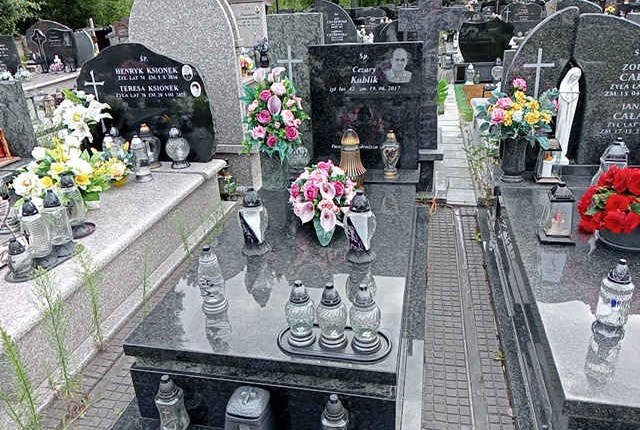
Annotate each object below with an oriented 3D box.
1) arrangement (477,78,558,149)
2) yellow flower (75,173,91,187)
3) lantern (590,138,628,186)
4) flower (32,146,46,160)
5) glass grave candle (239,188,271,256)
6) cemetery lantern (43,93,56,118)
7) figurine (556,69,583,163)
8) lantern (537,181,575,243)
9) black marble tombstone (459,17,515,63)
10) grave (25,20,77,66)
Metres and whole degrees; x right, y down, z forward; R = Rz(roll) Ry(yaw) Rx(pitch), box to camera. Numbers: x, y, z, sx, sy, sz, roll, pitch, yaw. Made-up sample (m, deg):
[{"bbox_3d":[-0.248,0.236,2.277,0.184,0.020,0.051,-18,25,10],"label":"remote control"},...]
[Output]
[{"bbox_3d":[1.226,-0.635,3.200,0.470,0.410,0.380,3,23,12],"label":"arrangement"},{"bbox_3d":[-1.397,-0.199,3.050,0.088,0.085,0.060,-13,26,-23],"label":"yellow flower"},{"bbox_3d":[1.709,-0.261,2.992,0.210,0.345,0.210,3,23,12],"label":"lantern"},{"bbox_3d":[-1.546,-0.345,2.854,0.075,0.075,0.070,-4,22,-5],"label":"flower"},{"bbox_3d":[-0.276,0.019,2.186,0.122,0.268,0.112,2,23,12],"label":"glass grave candle"},{"bbox_3d":[-3.380,-1.361,6.425,0.140,0.265,0.140,3,23,12],"label":"cemetery lantern"},{"bbox_3d":[1.495,-0.590,3.123,0.125,0.571,0.120,3,24,11],"label":"figurine"},{"bbox_3d":[1.172,-0.017,2.530,0.155,0.285,0.150,3,23,12],"label":"lantern"},{"bbox_3d":[2.357,-2.470,7.350,0.770,0.620,0.120,3,24,11],"label":"black marble tombstone"},{"bbox_3d":[-4.530,-2.873,8.750,0.840,0.820,0.130,3,24,11],"label":"grave"}]

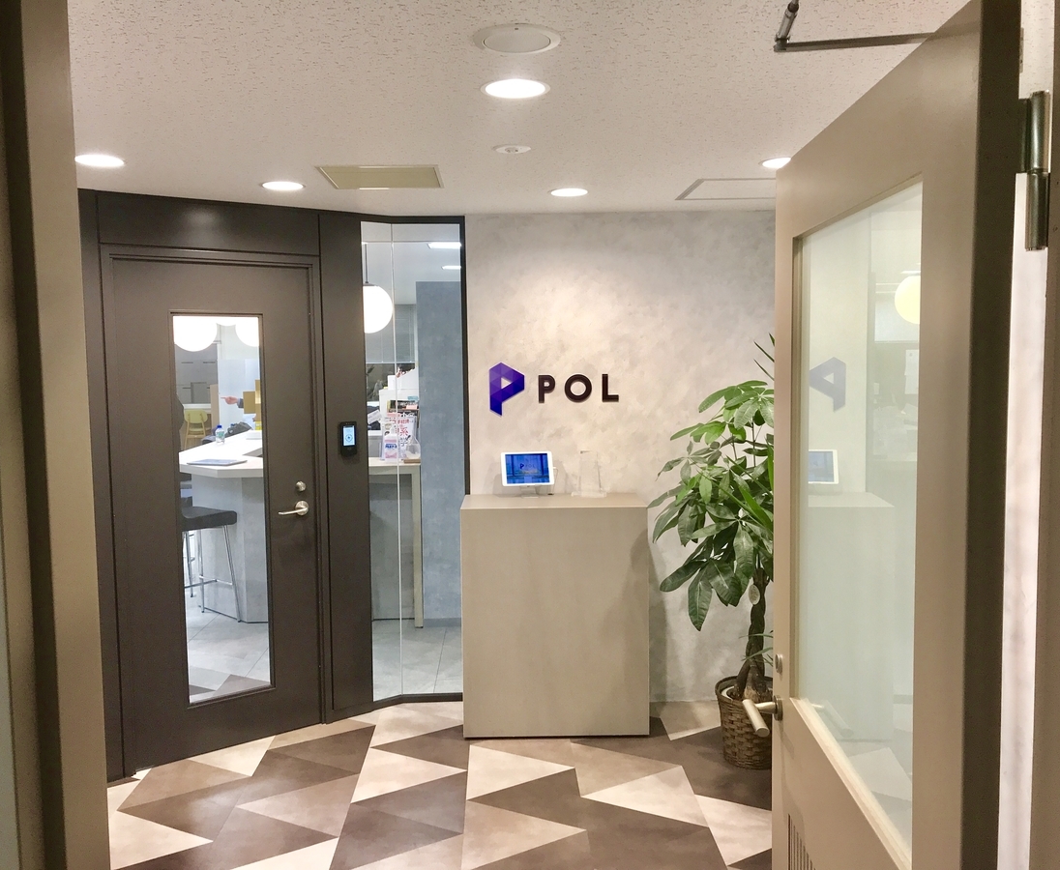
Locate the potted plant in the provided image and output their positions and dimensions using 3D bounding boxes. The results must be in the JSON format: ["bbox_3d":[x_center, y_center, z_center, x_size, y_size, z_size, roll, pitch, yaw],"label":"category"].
[{"bbox_3d":[0.946,0.483,3.996,0.880,1.770,0.840,-1,4,-1],"label":"potted plant"}]

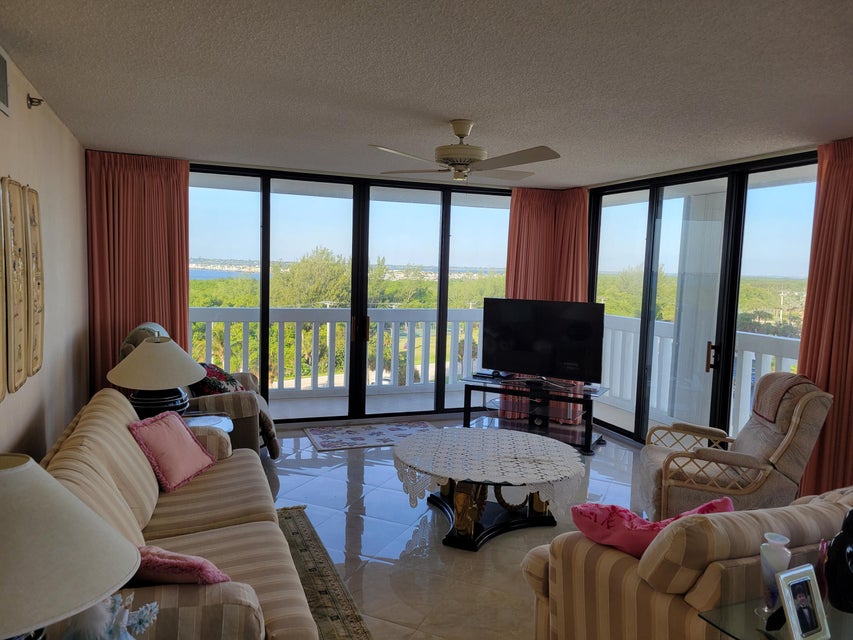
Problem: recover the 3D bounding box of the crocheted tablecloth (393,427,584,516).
[{"bbox_3d":[0.385,0.929,3.995,1.200,0.225,1.200,2,5,1],"label":"crocheted tablecloth"}]

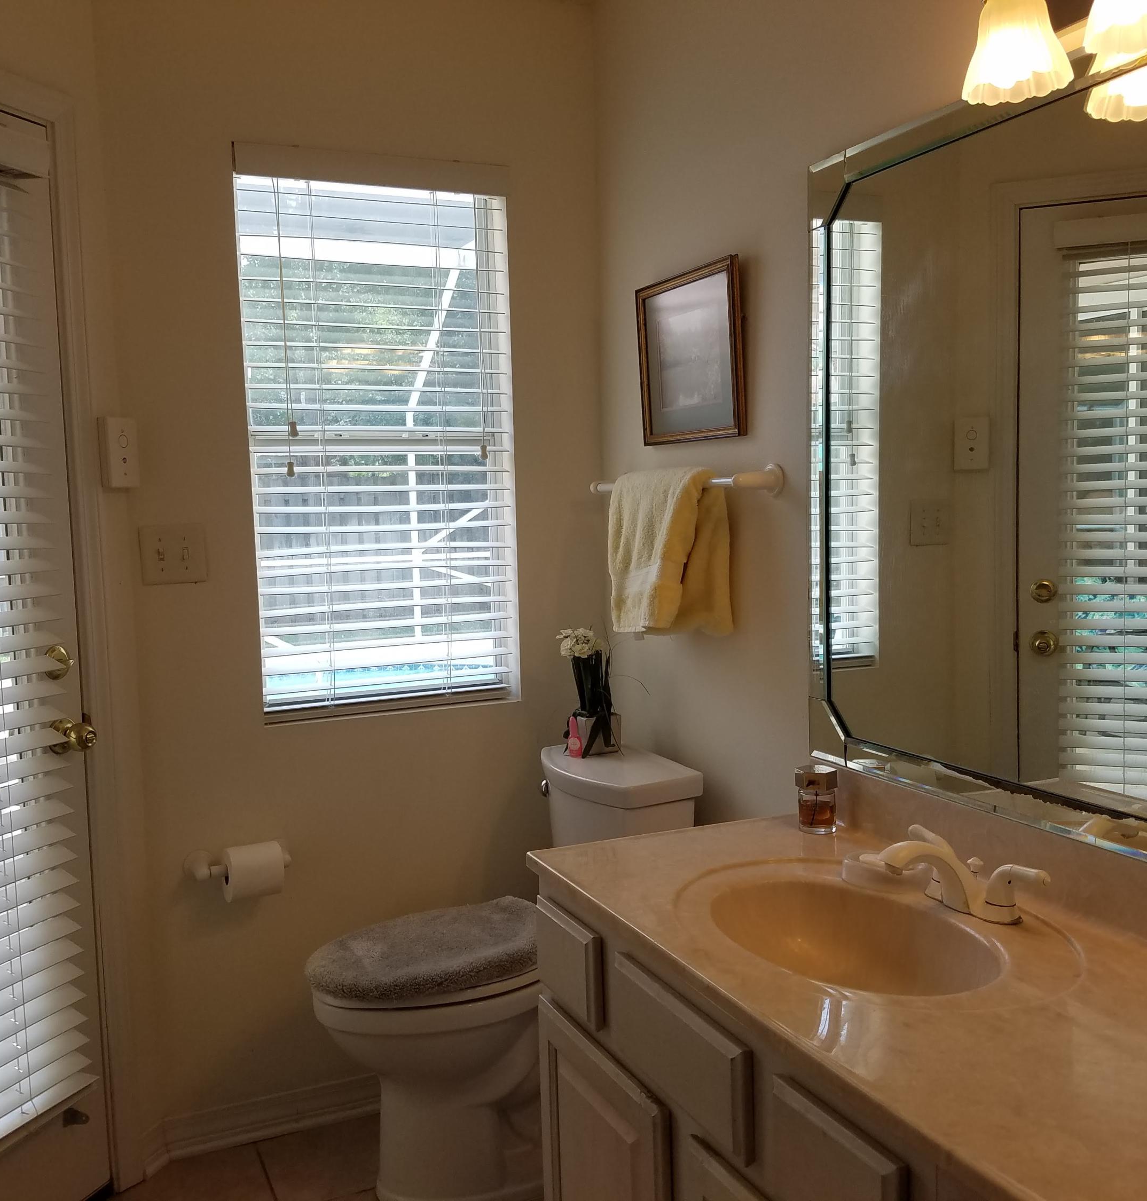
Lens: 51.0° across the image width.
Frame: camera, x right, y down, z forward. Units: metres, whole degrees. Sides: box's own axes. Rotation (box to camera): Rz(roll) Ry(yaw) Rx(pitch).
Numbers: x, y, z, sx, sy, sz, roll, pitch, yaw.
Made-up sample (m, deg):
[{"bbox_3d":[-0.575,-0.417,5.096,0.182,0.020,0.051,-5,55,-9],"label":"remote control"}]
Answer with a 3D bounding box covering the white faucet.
[{"bbox_3d":[0.469,0.354,1.556,0.182,0.104,0.258,-4,5,-24],"label":"white faucet"}]

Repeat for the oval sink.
[{"bbox_3d":[0.346,0.481,1.515,0.334,0.142,0.435,-4,5,-24],"label":"oval sink"}]

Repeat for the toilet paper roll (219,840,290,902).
[{"bbox_3d":[-0.650,0.552,2.454,0.103,0.106,0.106,-4,5,-24],"label":"toilet paper roll"}]

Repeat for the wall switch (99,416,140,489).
[{"bbox_3d":[-0.871,-0.285,2.313,0.026,0.131,0.079,0,5,21],"label":"wall switch"}]

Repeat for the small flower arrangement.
[{"bbox_3d":[0.030,0.199,2.582,0.109,0.275,0.109,-4,5,-24],"label":"small flower arrangement"}]

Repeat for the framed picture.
[{"bbox_3d":[0.228,-0.479,2.370,0.020,0.326,0.378,-6,7,-24],"label":"framed picture"}]

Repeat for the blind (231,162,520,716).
[{"bbox_3d":[-0.409,-0.331,2.607,0.572,1.113,0.061,-4,5,-24],"label":"blind"}]

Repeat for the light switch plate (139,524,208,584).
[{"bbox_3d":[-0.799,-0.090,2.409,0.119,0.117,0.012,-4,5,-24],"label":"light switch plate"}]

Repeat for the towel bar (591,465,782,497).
[{"bbox_3d":[0.201,-0.231,2.388,0.096,0.056,0.632,-4,5,-24],"label":"towel bar"}]

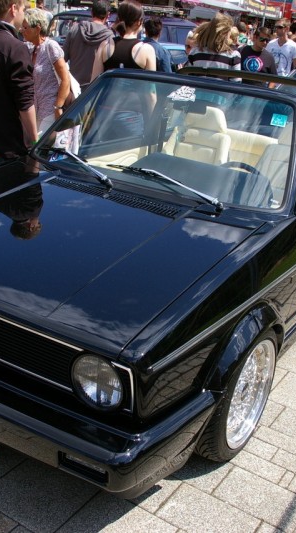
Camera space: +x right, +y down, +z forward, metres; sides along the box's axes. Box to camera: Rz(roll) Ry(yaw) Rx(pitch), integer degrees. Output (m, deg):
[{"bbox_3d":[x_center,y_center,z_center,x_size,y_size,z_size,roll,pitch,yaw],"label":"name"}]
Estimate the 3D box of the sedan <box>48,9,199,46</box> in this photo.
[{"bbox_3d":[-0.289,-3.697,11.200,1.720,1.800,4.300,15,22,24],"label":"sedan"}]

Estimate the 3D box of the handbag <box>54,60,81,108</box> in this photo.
[{"bbox_3d":[-0.591,-1.320,4.350,0.240,0.330,0.120,-4,22,-23],"label":"handbag"}]

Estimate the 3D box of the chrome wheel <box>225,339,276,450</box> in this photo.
[{"bbox_3d":[0.295,0.431,2.137,0.180,0.410,0.410,17,23,29],"label":"chrome wheel"}]

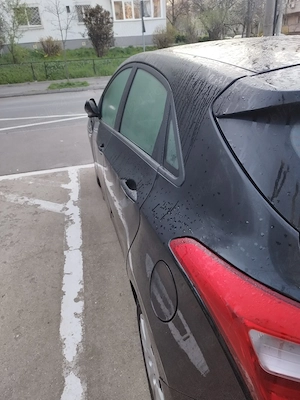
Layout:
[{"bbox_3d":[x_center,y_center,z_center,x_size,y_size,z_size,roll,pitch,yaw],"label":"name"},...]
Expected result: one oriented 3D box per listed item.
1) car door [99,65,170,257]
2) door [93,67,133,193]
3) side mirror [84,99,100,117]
[{"bbox_3d":[-0.064,-0.134,1.541,0.270,1.130,0.930,-8,29,-12],"label":"car door"},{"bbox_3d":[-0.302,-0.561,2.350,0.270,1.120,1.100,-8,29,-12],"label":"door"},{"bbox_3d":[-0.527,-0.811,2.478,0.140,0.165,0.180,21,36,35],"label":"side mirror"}]

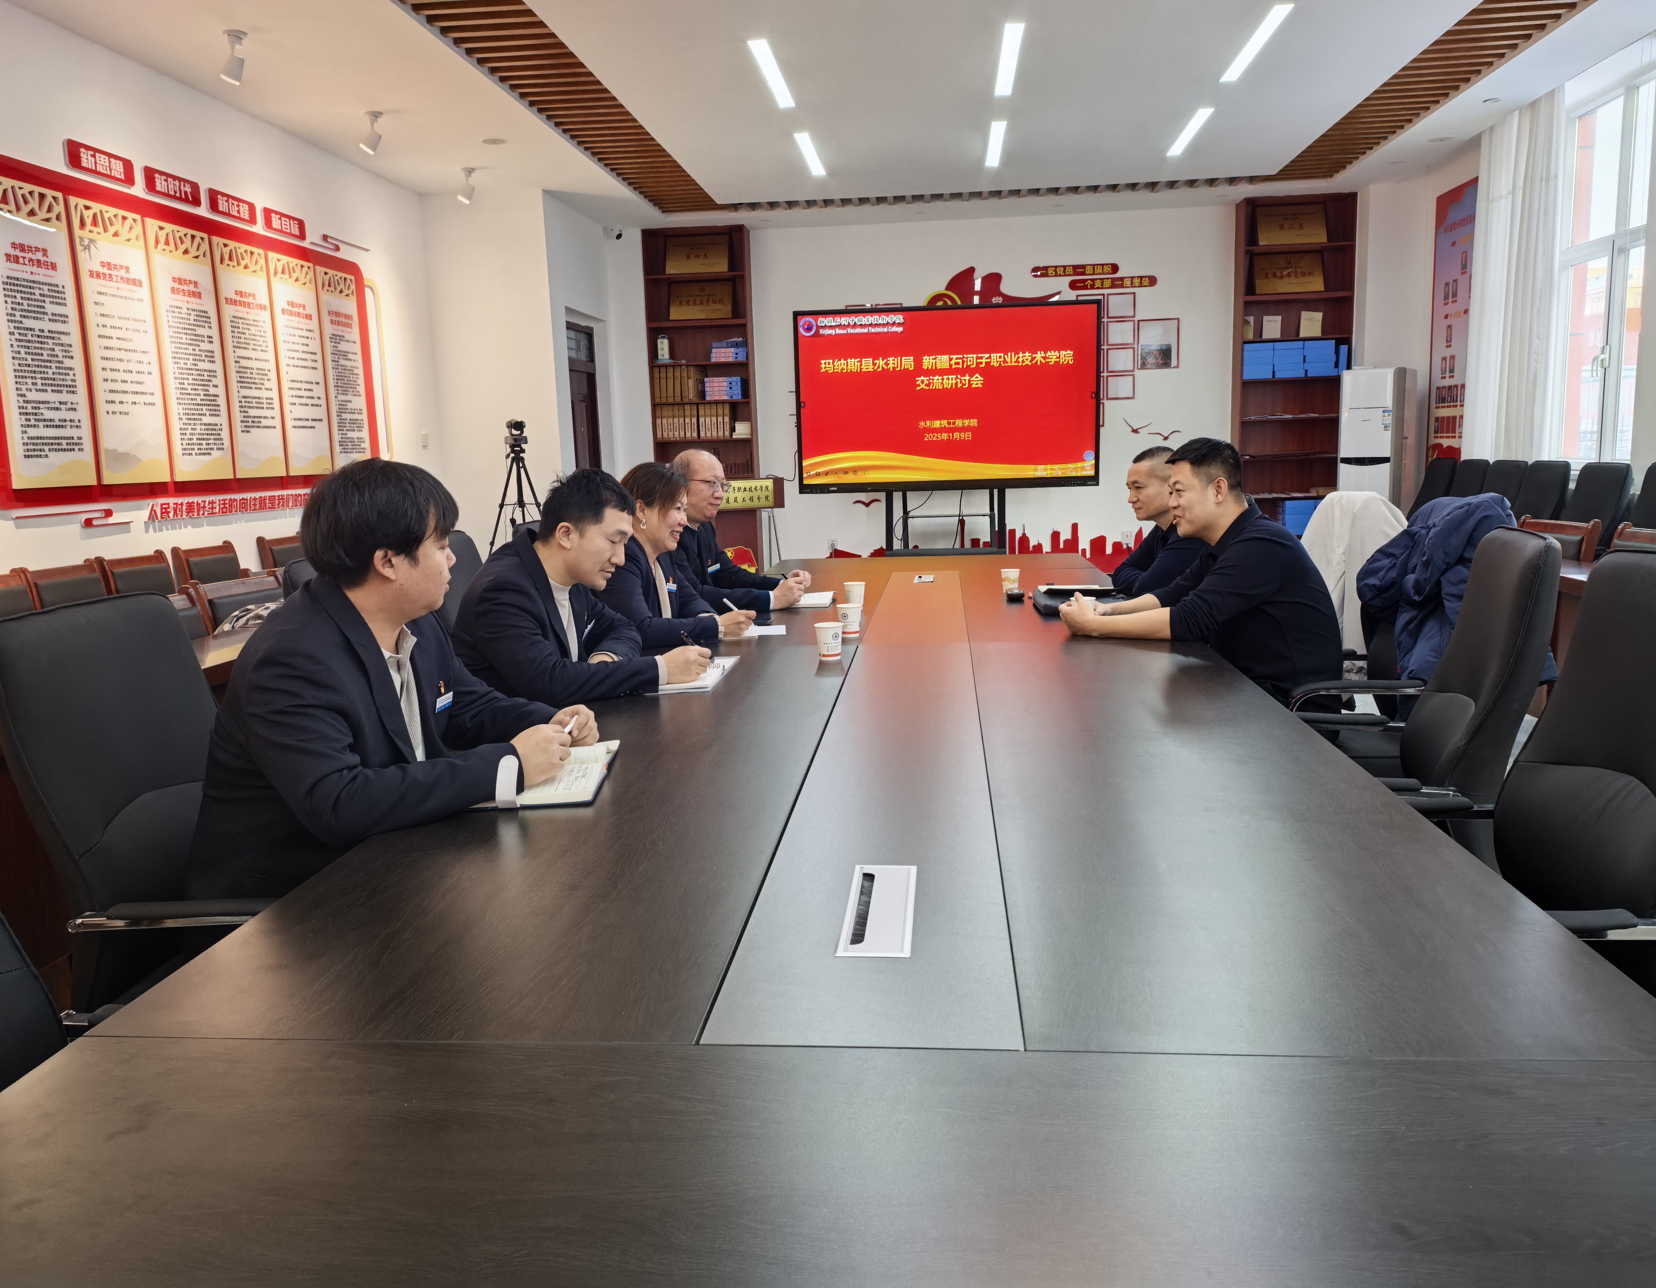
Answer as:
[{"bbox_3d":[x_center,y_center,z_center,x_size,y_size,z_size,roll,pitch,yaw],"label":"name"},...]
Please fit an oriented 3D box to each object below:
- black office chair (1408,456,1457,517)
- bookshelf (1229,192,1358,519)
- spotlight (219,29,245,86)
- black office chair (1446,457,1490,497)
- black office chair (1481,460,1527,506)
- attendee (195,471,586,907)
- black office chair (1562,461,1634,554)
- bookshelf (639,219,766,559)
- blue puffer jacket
[{"bbox_3d":[3.891,-0.711,8.197,0.640,1.060,0.560,-1,9,6],"label":"black office chair"},{"bbox_3d":[3.490,-1.804,9.018,0.779,2.975,0.340,-1,9,6],"label":"bookshelf"},{"bbox_3d":[-2.641,-2.605,5.284,0.110,0.235,0.105,-1,9,6],"label":"spotlight"},{"bbox_3d":[4.487,-0.840,8.838,0.620,1.020,0.580,-1,9,6],"label":"black office chair"},{"bbox_3d":[4.434,-0.750,8.309,0.620,1.020,0.580,-1,9,6],"label":"black office chair"},{"bbox_3d":[-0.721,0.345,1.944,0.700,1.270,0.600,-2,9,-2],"label":"attendee"},{"bbox_3d":[4.314,-0.546,7.101,0.620,1.020,0.580,-1,9,6],"label":"black office chair"},{"bbox_3d":[-0.961,-1.733,9.457,0.792,2.972,0.340,-1,9,6],"label":"bookshelf"},{"bbox_3d":[1.580,-0.106,3.086,0.400,0.560,0.520,-1,9,6],"label":"blue puffer jacket"}]

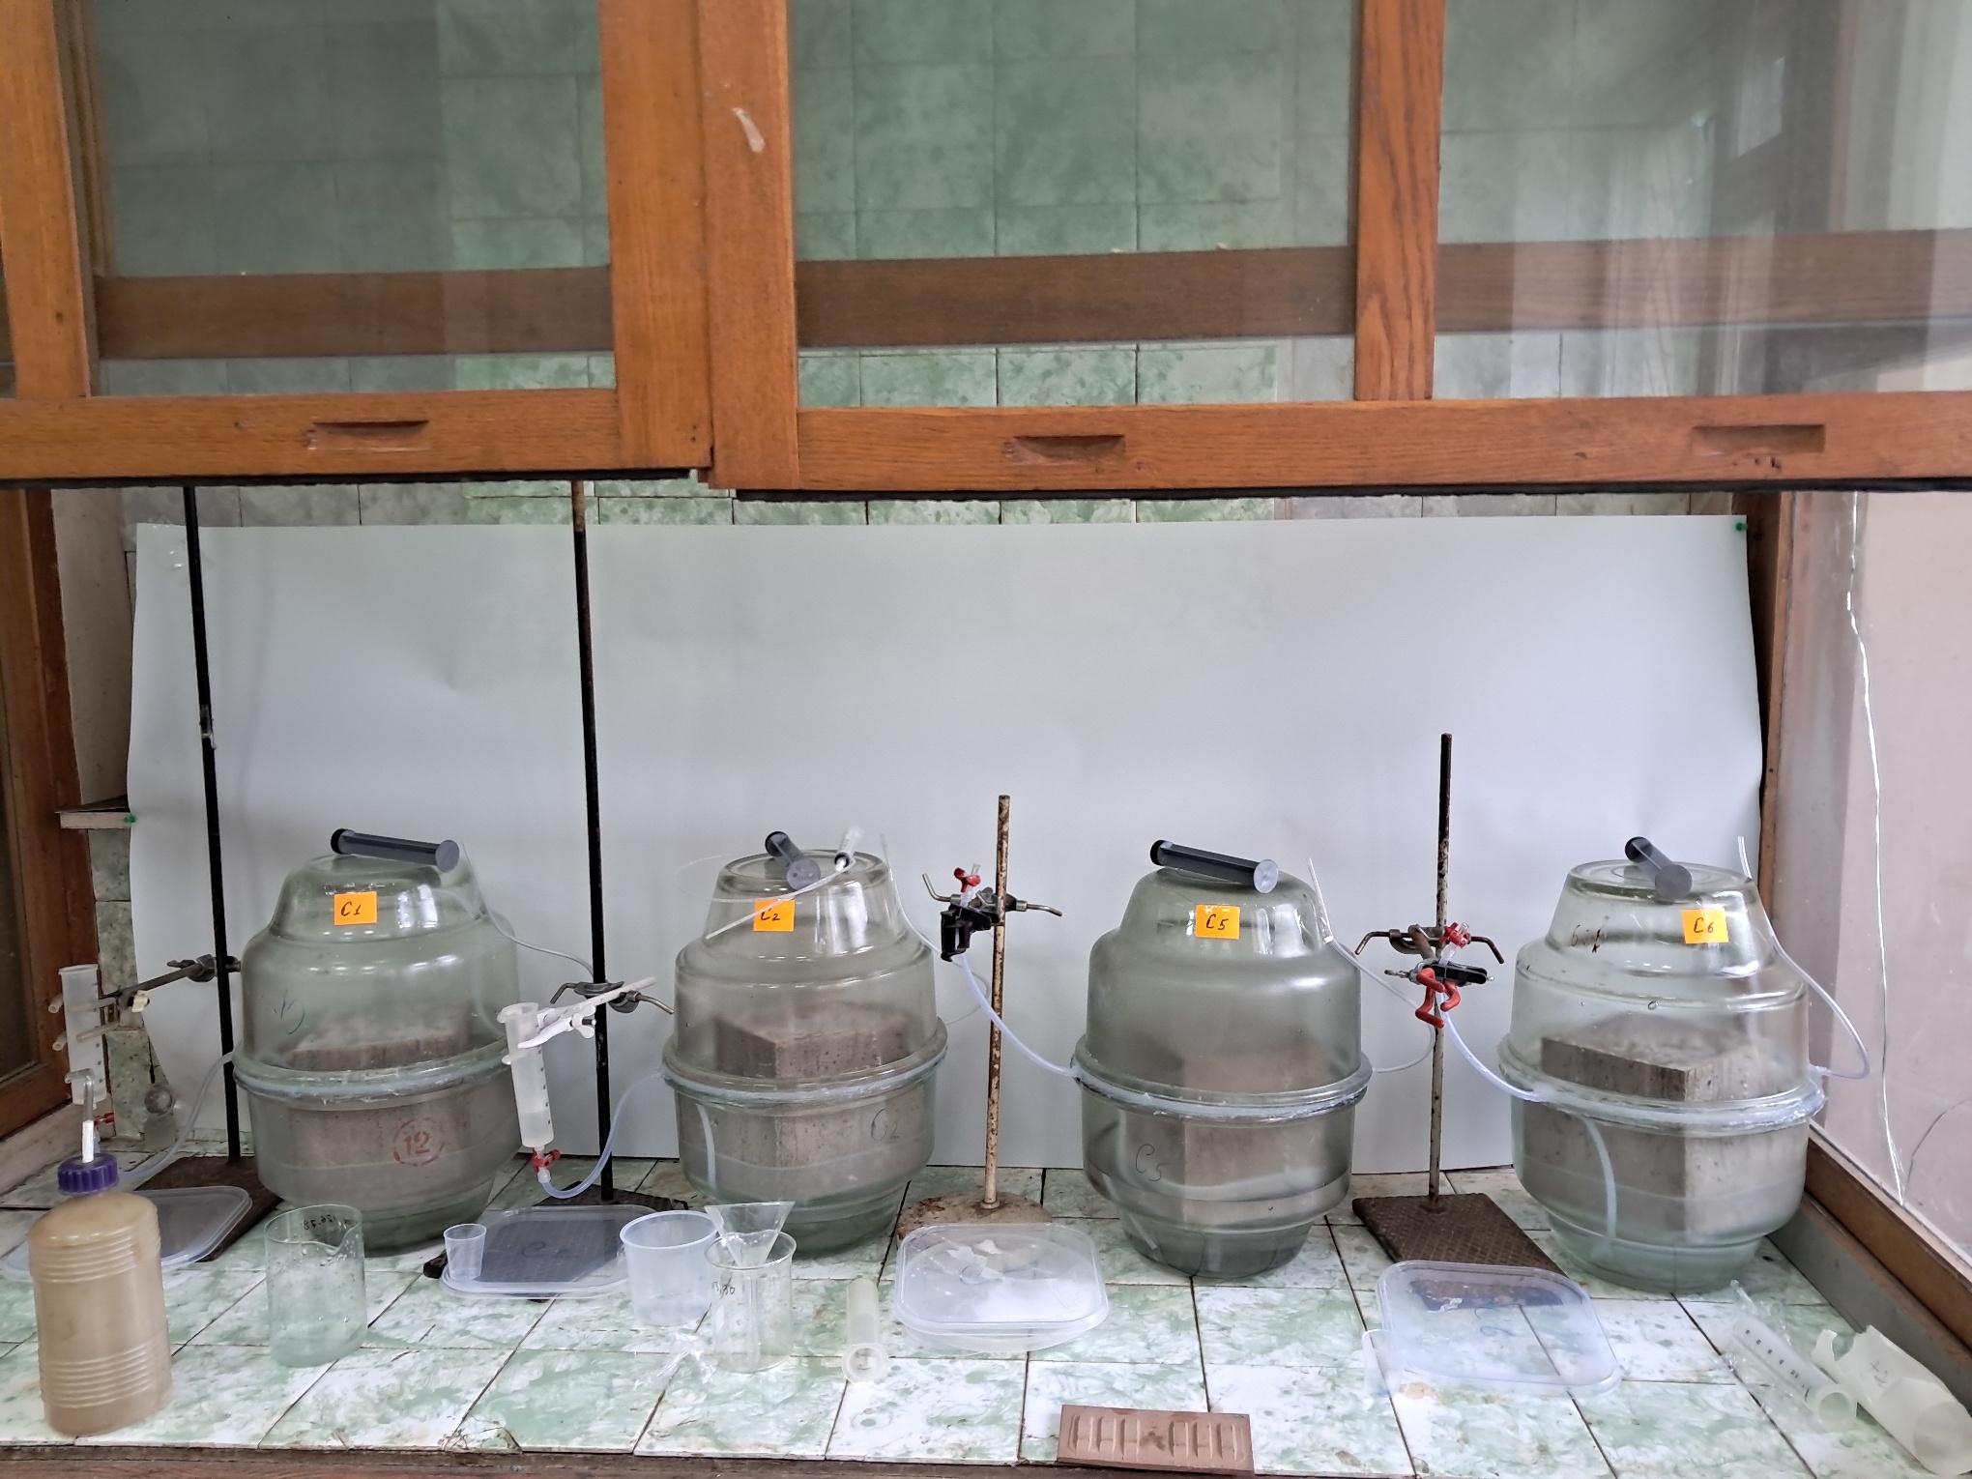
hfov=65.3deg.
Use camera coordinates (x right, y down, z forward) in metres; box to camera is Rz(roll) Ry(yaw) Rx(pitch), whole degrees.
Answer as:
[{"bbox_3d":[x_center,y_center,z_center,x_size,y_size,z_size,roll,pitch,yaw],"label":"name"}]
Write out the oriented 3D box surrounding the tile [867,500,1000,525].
[{"bbox_3d":[-0.057,-0.199,1.716,0.149,0.150,0.008,0,6,4],"label":"tile"}]

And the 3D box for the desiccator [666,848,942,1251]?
[{"bbox_3d":[-0.185,0.319,1.602,0.293,0.382,0.293,0,6,4],"label":"desiccator"}]

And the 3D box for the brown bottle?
[{"bbox_3d":[-0.726,0.448,1.262,0.092,0.212,0.090,0,6,4],"label":"brown bottle"}]

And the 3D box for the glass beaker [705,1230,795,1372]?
[{"bbox_3d":[-0.204,0.492,1.347,0.077,0.094,0.081,-3,7,-20],"label":"glass beaker"}]

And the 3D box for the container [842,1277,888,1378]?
[{"bbox_3d":[-0.108,0.519,1.363,0.036,0.034,0.125,-1,6,-5],"label":"container"}]

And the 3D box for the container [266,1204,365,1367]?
[{"bbox_3d":[-0.592,0.484,1.364,0.079,0.114,0.082,-6,8,-39],"label":"container"}]

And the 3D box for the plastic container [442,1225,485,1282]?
[{"bbox_3d":[-0.494,0.487,1.459,0.038,0.042,0.038,0,6,4],"label":"plastic container"}]

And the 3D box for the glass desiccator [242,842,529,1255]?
[{"bbox_3d":[-0.623,0.323,1.609,0.292,0.383,0.292,0,6,4],"label":"glass desiccator"}]

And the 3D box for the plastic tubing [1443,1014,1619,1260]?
[{"bbox_3d":[0.529,0.391,1.505,0.135,0.200,0.155,0,6,4],"label":"plastic tubing"}]

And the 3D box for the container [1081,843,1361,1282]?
[{"bbox_3d":[0.238,0.321,1.546,0.296,0.381,0.296,0,6,4],"label":"container"}]

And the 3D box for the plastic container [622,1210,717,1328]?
[{"bbox_3d":[-0.293,0.493,1.429,0.090,0.075,0.088,-1,6,0],"label":"plastic container"}]

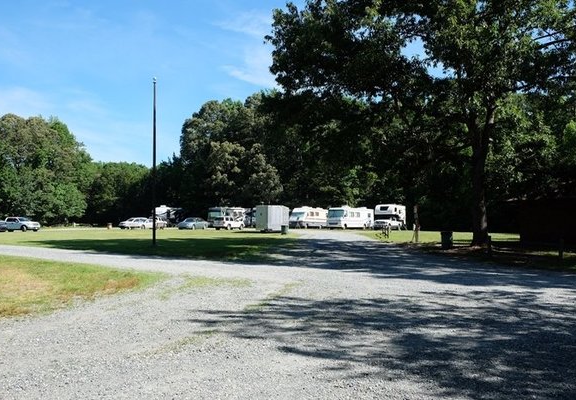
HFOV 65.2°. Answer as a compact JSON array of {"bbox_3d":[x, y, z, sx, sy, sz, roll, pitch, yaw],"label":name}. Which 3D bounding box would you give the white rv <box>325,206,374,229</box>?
[{"bbox_3d":[9.201,2.575,65.396,2.428,3.290,8.277,-2,-3,43],"label":"white rv"}]

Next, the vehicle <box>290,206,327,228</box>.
[{"bbox_3d":[3.070,2.566,65.050,2.362,3.201,7.760,-2,-3,31],"label":"vehicle"}]

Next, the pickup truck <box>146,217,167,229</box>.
[{"bbox_3d":[-18.030,3.195,62.279,1.794,1.740,5.158,0,-2,-1],"label":"pickup truck"}]

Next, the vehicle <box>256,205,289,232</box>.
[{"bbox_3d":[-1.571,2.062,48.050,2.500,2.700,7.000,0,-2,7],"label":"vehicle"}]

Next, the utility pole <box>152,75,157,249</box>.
[{"bbox_3d":[-7.814,-2.328,26.497,0.160,9.900,0.160,0,-2,0],"label":"utility pole"}]

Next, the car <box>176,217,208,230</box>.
[{"bbox_3d":[-11.567,2.897,55.271,1.797,1.458,4.724,-1,-2,18],"label":"car"}]

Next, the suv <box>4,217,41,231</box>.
[{"bbox_3d":[-36.243,3.317,61.579,4.880,1.870,1.797,-1,-3,26],"label":"suv"}]

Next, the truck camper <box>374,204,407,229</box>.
[{"bbox_3d":[13.782,2.313,60.890,2.242,3.348,5.888,-2,-3,35],"label":"truck camper"}]

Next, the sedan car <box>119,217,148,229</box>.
[{"bbox_3d":[-20.603,3.182,60.423,1.780,1.490,4.800,-1,-3,29],"label":"sedan car"}]

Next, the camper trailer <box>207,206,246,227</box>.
[{"bbox_3d":[-10.155,2.939,75.672,2.491,3.551,8.587,-1,-2,21],"label":"camper trailer"}]

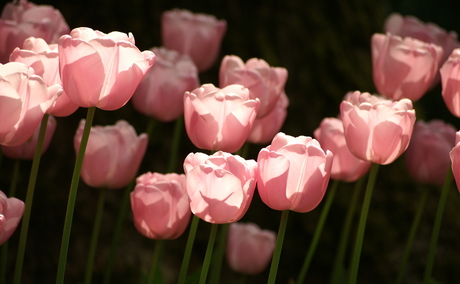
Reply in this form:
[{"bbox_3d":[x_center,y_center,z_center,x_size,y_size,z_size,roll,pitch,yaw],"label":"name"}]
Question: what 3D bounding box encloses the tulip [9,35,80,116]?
[{"bbox_3d":[-0.164,-0.058,2.560,0.066,0.066,0.066,7,9,0],"label":"tulip"}]

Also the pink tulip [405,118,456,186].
[{"bbox_3d":[0.209,0.011,3.000,0.055,0.063,0.055,8,9,0],"label":"pink tulip"}]

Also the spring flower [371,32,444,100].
[{"bbox_3d":[0.162,-0.068,2.630,0.064,0.059,0.062,7,5,0],"label":"spring flower"}]

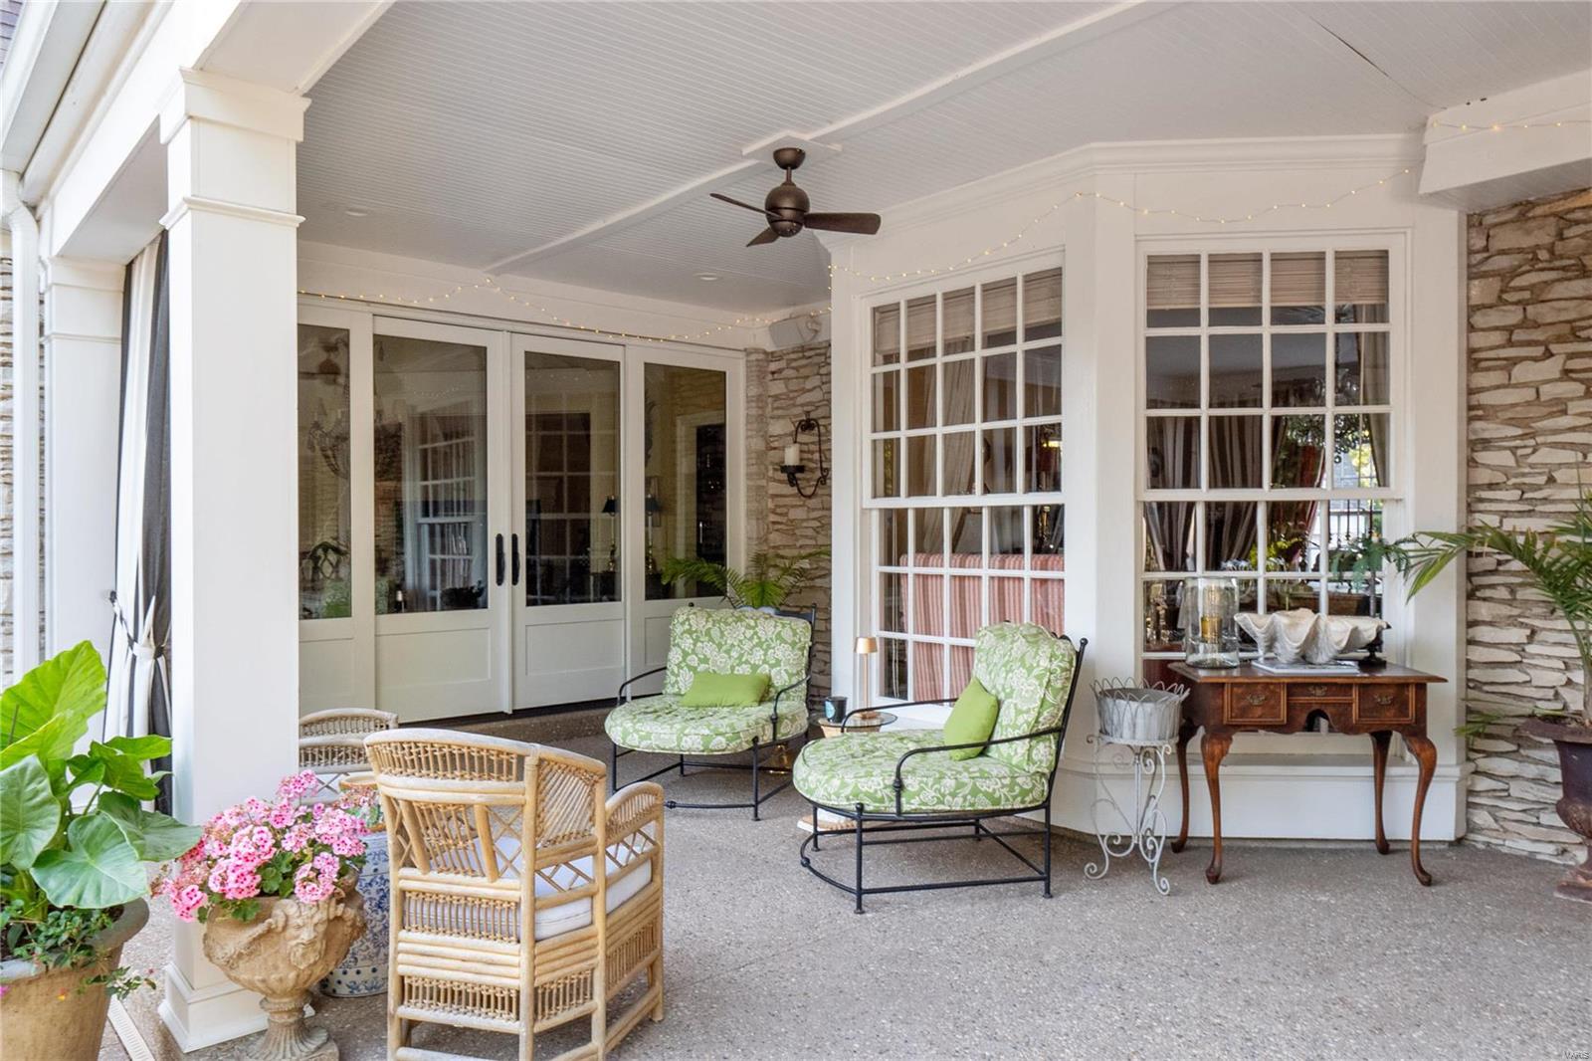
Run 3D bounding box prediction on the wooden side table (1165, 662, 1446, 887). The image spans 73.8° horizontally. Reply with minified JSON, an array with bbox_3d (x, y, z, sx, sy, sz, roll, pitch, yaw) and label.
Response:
[{"bbox_3d":[1.940,0.920,4.110,0.900,0.755,0.450,0,0,3],"label":"wooden side table"}]

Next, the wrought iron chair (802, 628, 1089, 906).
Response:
[{"bbox_3d":[0.495,0.832,4.060,0.960,0.930,0.810,0,0,-12],"label":"wrought iron chair"}]

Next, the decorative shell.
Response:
[{"bbox_3d":[2.063,0.423,4.250,0.570,0.205,0.320,0,0,4],"label":"decorative shell"}]

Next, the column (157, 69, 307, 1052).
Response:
[{"bbox_3d":[-1.535,0.073,2.880,0.310,2.460,0.310,0,0,43],"label":"column"}]

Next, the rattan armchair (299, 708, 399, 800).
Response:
[{"bbox_3d":[-1.670,0.905,3.580,0.620,0.800,0.640,0,0,-18],"label":"rattan armchair"}]

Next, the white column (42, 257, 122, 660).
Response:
[{"bbox_3d":[-3.163,0.072,4.717,0.310,2.461,0.310,0,0,-41],"label":"white column"}]

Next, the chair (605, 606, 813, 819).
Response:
[{"bbox_3d":[-0.400,0.835,5.230,0.810,0.930,0.960,0,0,20],"label":"chair"}]

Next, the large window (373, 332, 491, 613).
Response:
[{"bbox_3d":[-2.127,-0.319,6.212,0.690,1.600,0.050,0,0,-41],"label":"large window"}]

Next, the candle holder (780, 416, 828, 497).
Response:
[{"bbox_3d":[0.002,-0.513,7.435,0.220,0.580,0.350,0,0,-41],"label":"candle holder"}]

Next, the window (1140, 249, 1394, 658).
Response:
[{"bbox_3d":[2.000,-0.166,4.501,1.050,2.050,0.100,0,0,4],"label":"window"}]

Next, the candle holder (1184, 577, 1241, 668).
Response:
[{"bbox_3d":[1.657,0.361,4.220,0.208,0.345,0.208,0,0,3],"label":"candle holder"}]

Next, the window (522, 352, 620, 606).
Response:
[{"bbox_3d":[-1.466,-0.334,7.020,0.720,1.660,0.060,0,0,-41],"label":"window"}]

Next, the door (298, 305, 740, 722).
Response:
[{"bbox_3d":[-1.785,-0.067,6.552,3.640,2.380,0.120,0,0,-41],"label":"door"}]

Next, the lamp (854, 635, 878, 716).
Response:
[{"bbox_3d":[0.318,0.665,4.830,0.108,0.368,0.108,0,0,0],"label":"lamp"}]

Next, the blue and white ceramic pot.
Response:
[{"bbox_3d":[-1.283,1.079,3.120,0.290,0.445,0.290,0,0,0],"label":"blue and white ceramic pot"}]

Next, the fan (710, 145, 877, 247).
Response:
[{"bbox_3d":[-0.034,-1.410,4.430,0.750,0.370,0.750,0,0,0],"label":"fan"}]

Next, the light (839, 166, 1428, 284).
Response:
[{"bbox_3d":[1.235,-1.384,4.768,2.700,0.240,0.560,0,0,29],"label":"light"}]

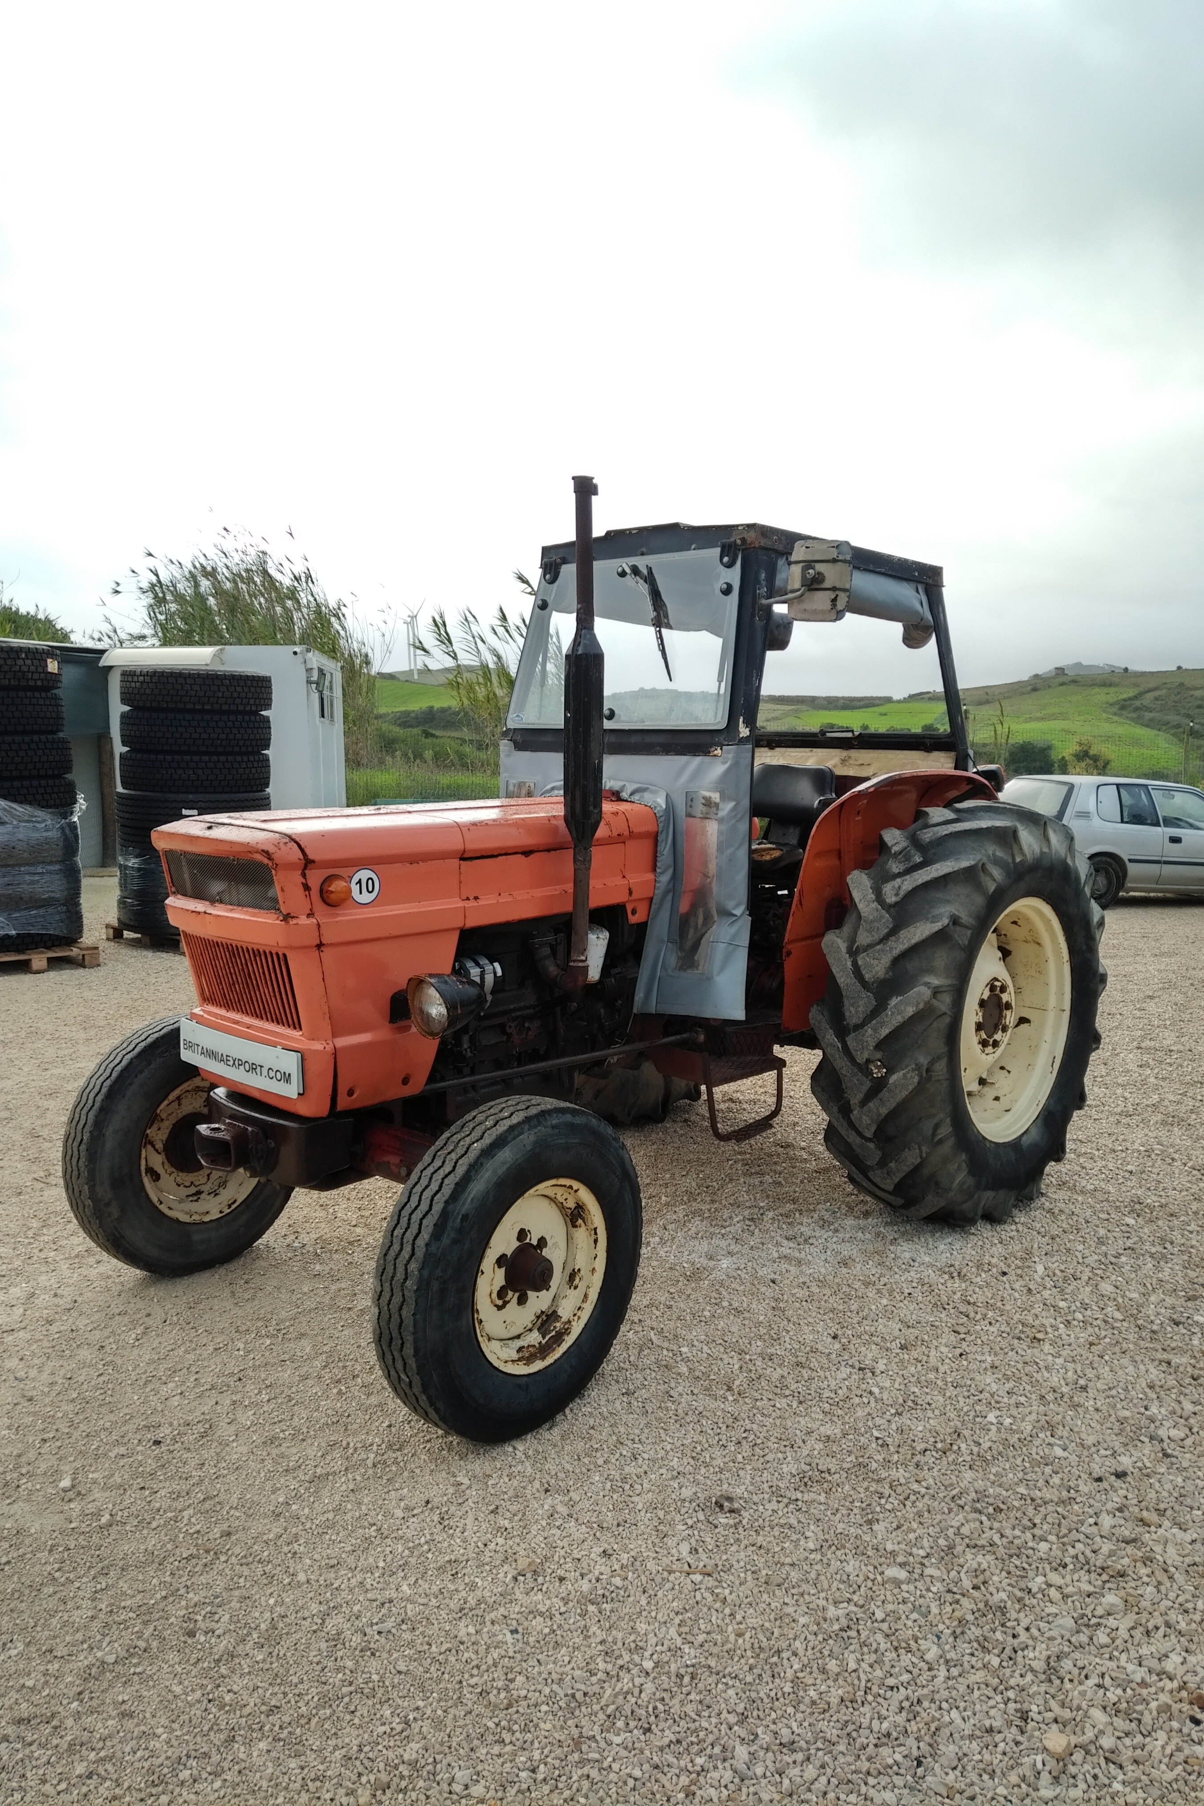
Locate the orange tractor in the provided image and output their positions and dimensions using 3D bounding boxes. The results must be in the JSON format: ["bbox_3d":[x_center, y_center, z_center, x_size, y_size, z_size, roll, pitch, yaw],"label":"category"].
[{"bbox_3d":[0.103,-0.063,4.147,2.000,2.270,3.210,6,9,42],"label":"orange tractor"}]

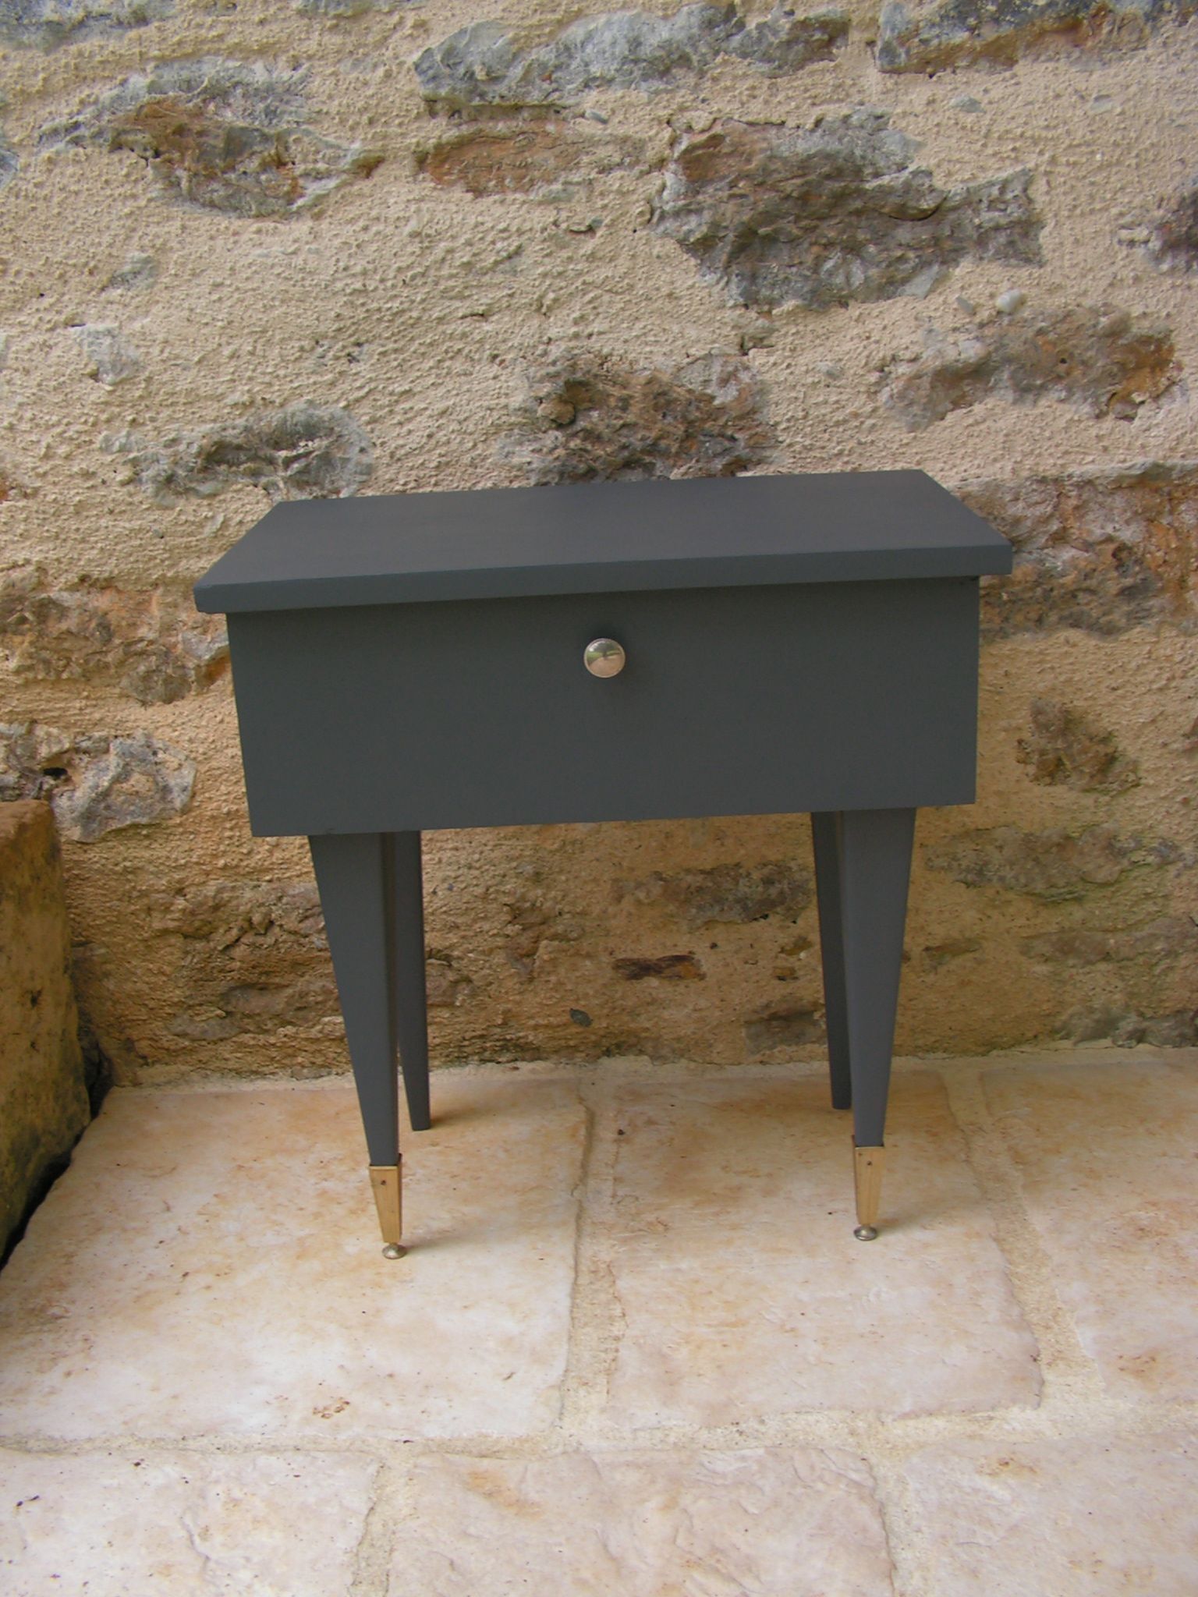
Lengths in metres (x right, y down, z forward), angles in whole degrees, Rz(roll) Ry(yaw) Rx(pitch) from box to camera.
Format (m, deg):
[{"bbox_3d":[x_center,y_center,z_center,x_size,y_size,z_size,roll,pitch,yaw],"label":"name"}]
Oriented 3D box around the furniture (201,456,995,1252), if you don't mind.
[{"bbox_3d":[0.014,0.058,1.233,0.500,0.525,0.314,-3,20,1],"label":"furniture"}]

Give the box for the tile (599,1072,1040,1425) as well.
[{"bbox_3d":[0.151,0.328,1.269,0.282,0.020,0.440,-2,20,3],"label":"tile"}]

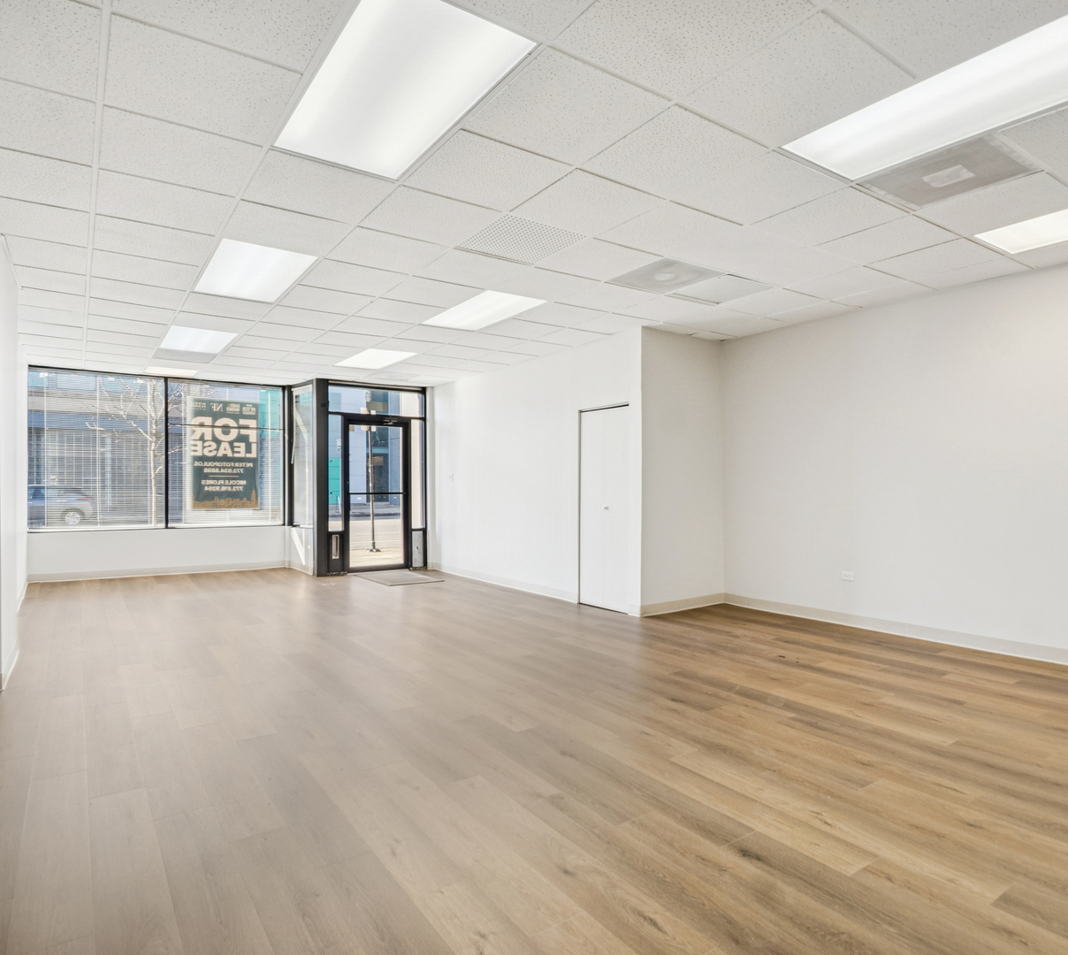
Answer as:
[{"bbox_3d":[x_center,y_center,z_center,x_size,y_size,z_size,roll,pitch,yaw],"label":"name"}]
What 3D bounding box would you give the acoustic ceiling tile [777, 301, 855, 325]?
[{"bbox_3d":[2.429,-1.455,5.286,0.408,0.020,0.600,-1,1,-35],"label":"acoustic ceiling tile"}]

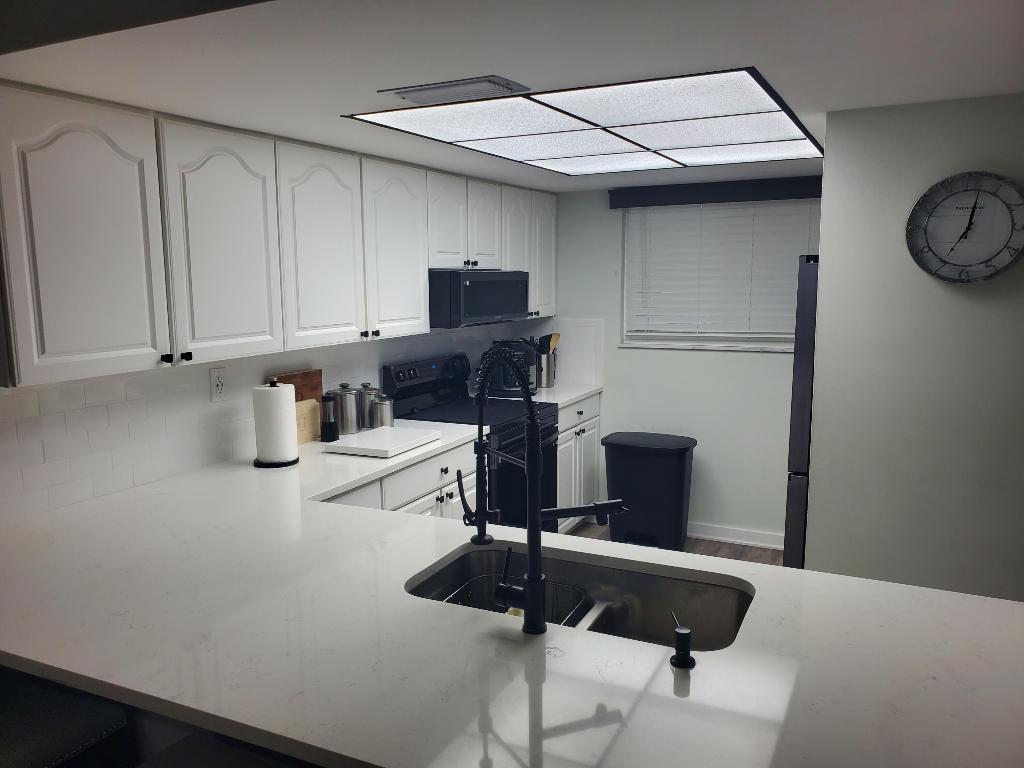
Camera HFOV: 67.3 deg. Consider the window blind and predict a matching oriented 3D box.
[{"bbox_3d":[1.212,-0.654,4.468,1.207,0.850,0.055,4,9,27],"label":"window blind"}]

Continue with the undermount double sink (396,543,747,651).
[{"bbox_3d":[0.161,0.580,1.765,0.735,0.225,0.410,4,9,27],"label":"undermount double sink"}]

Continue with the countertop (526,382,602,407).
[{"bbox_3d":[0.130,0.058,4.739,0.653,0.039,0.709,4,9,27],"label":"countertop"}]

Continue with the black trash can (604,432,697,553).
[{"bbox_3d":[0.826,0.649,4.628,0.495,0.638,0.375,4,9,27],"label":"black trash can"}]

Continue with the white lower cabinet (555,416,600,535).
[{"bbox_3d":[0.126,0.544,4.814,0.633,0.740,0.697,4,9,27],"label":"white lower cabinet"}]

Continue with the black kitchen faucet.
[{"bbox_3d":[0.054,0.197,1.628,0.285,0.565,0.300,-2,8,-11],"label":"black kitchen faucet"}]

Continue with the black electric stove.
[{"bbox_3d":[-0.187,0.463,4.115,0.673,1.168,0.772,4,9,27],"label":"black electric stove"}]

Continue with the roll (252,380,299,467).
[{"bbox_3d":[-0.902,0.144,2.927,0.156,0.322,0.156,-1,8,0],"label":"roll"}]

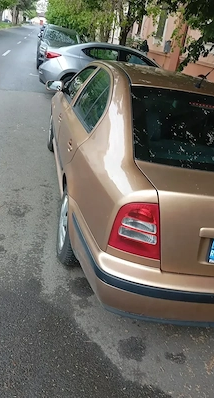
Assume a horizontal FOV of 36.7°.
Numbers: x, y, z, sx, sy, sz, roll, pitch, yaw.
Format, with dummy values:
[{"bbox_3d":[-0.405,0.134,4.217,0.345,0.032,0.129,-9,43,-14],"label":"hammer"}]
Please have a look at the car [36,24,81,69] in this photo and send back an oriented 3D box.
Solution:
[{"bbox_3d":[-1.870,-6.061,13.060,1.780,1.540,4.350,3,28,-12],"label":"car"}]

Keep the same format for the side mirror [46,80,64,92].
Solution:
[{"bbox_3d":[-0.617,-1.314,3.752,0.207,0.138,0.118,3,28,-13],"label":"side mirror"}]

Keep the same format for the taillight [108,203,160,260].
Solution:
[{"bbox_3d":[0.110,0.136,1.418,0.236,0.271,0.167,8,27,-4],"label":"taillight"}]

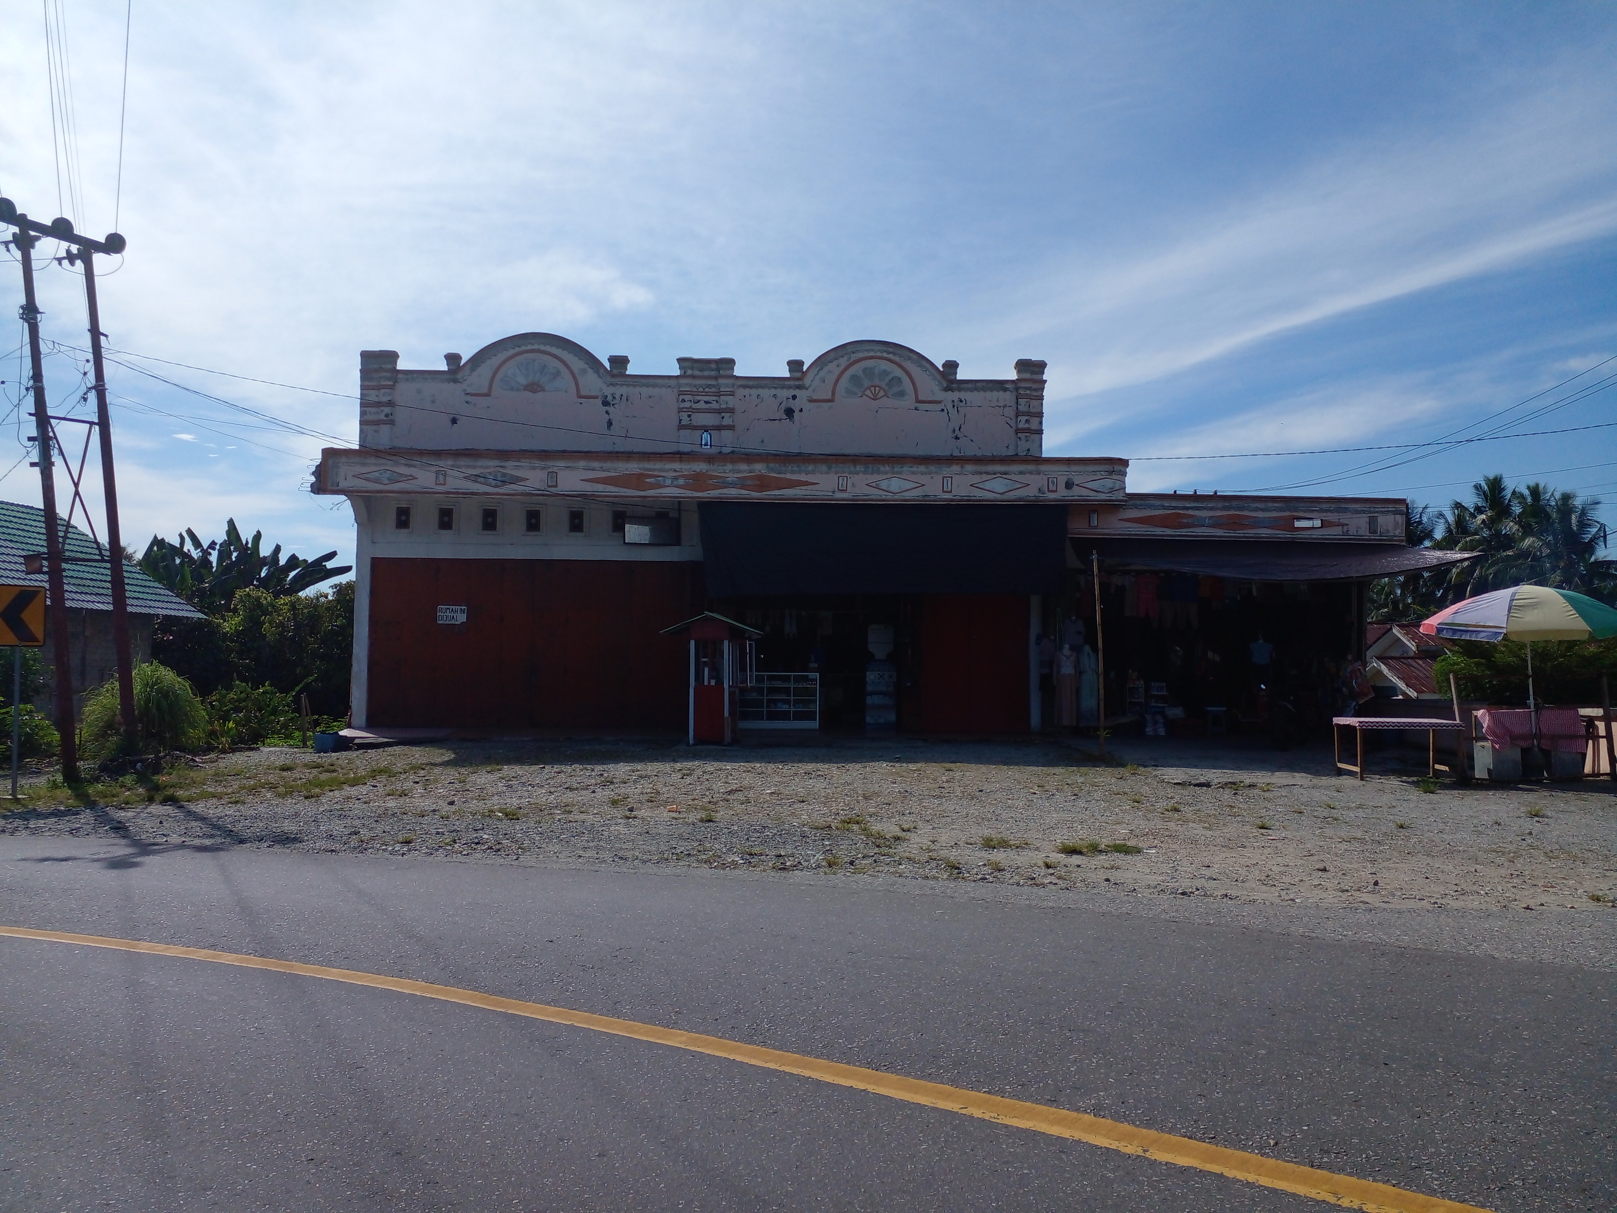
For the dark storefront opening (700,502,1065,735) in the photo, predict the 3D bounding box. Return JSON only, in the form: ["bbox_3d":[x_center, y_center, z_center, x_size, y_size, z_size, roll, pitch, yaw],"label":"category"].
[{"bbox_3d":[1.242,0.224,21.700,6.118,3.850,1.000,1,-3,-1],"label":"dark storefront opening"}]

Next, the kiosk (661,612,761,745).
[{"bbox_3d":[-1.568,1.173,20.700,1.455,2.087,1.400,0,-3,2],"label":"kiosk"}]

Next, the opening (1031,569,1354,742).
[{"bbox_3d":[6.814,0.832,22.300,5.338,2.940,1.000,1,-3,-1],"label":"opening"}]

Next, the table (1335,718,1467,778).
[{"bbox_3d":[7.291,1.740,15.600,1.282,0.735,0.800,1,-3,-1],"label":"table"}]

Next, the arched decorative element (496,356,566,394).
[{"bbox_3d":[-4.856,-4.050,22.100,1.201,0.653,0.100,1,-3,-1],"label":"arched decorative element"}]

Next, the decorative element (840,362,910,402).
[{"bbox_3d":[1.172,-3.975,22.300,1.241,0.659,0.100,1,-3,-1],"label":"decorative element"}]

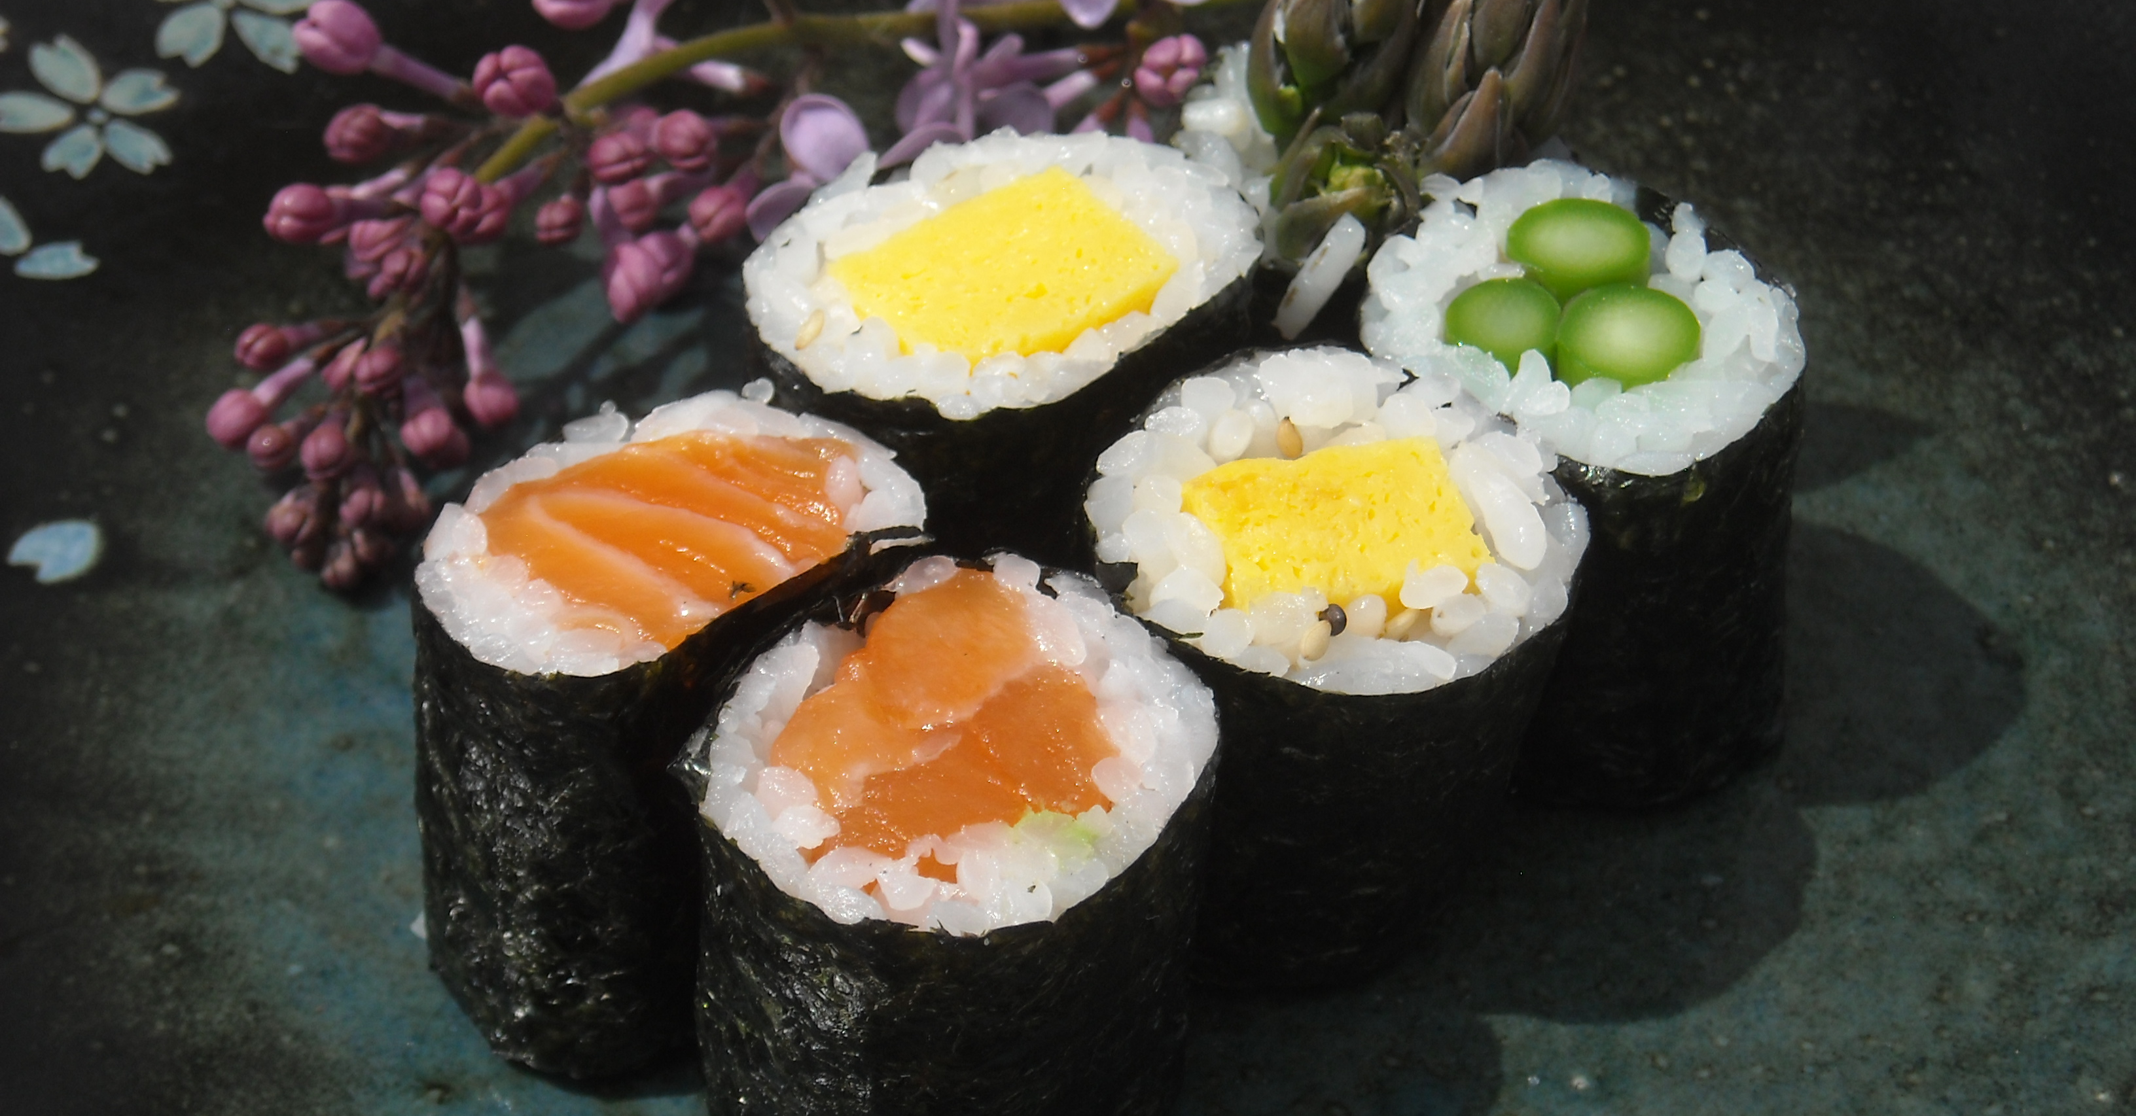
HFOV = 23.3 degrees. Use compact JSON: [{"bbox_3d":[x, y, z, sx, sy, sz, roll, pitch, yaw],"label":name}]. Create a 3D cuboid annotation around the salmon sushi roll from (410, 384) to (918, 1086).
[{"bbox_3d":[-0.025,0.012,0.336,0.031,0.034,0.028,0,43,0],"label":"salmon sushi roll"}]

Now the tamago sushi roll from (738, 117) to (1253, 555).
[{"bbox_3d":[-0.004,-0.009,0.362,0.035,0.030,0.033,0,43,0],"label":"tamago sushi roll"}]

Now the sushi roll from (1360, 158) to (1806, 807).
[{"bbox_3d":[0.035,-0.005,0.358,0.029,0.031,0.031,0,43,0],"label":"sushi roll"}]

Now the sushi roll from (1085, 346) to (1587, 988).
[{"bbox_3d":[0.018,0.007,0.347,0.033,0.029,0.033,0,43,0],"label":"sushi roll"}]

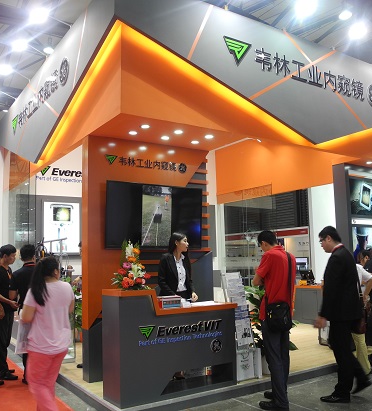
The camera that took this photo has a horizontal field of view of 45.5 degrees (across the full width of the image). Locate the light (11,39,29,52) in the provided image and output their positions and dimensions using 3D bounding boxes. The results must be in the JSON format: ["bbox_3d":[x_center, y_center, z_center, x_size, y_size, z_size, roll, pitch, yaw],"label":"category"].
[{"bbox_3d":[-2.397,-2.300,6.400,0.200,0.160,0.200,3,-8,-34],"label":"light"}]

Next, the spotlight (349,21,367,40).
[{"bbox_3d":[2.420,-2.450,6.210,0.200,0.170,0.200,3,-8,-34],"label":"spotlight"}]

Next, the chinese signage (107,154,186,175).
[{"bbox_3d":[-0.486,-0.550,5.775,1.205,0.171,0.050,3,-9,-33],"label":"chinese signage"}]

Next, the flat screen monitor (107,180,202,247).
[{"bbox_3d":[-0.387,0.150,5.713,1.402,0.818,0.090,3,-6,-33],"label":"flat screen monitor"}]

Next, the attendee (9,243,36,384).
[{"bbox_3d":[-2.027,1.380,5.745,0.500,1.730,0.360,-4,-7,22],"label":"attendee"}]

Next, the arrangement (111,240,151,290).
[{"bbox_3d":[-0.577,0.614,4.609,0.400,0.500,0.340,3,-8,-34],"label":"arrangement"}]

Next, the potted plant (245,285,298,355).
[{"bbox_3d":[1.002,1.487,5.394,0.640,1.025,0.600,-3,-8,11],"label":"potted plant"}]

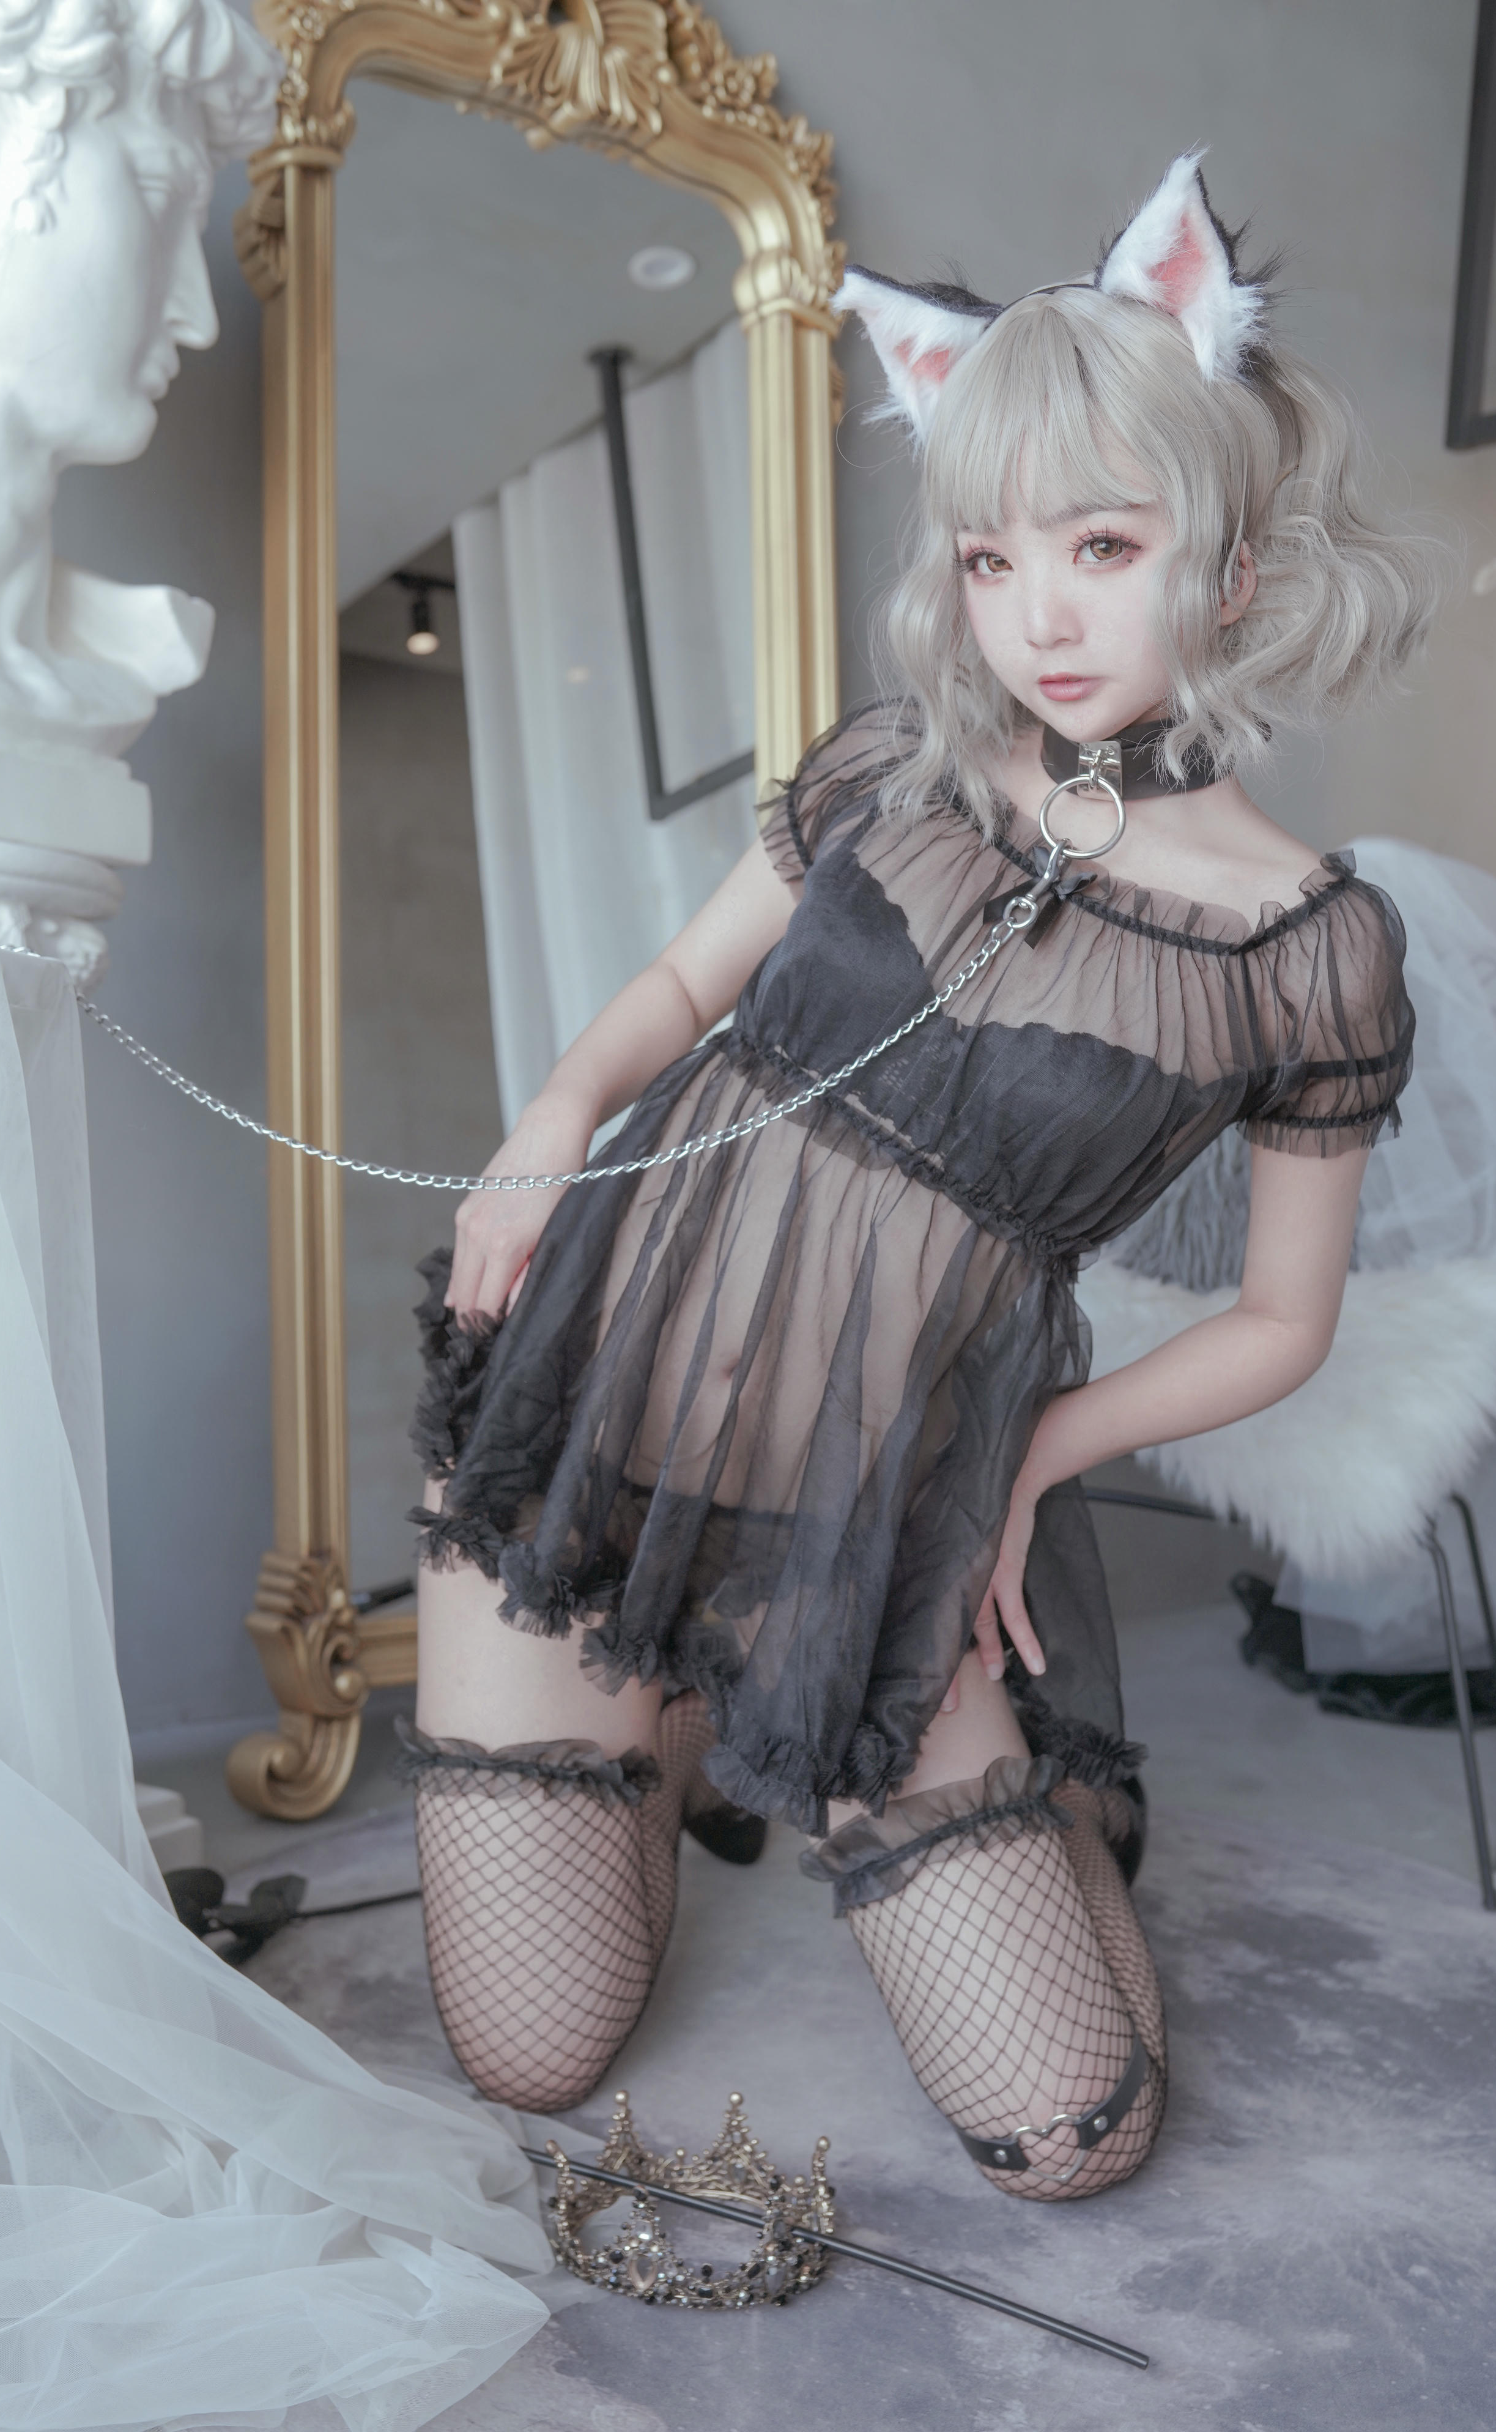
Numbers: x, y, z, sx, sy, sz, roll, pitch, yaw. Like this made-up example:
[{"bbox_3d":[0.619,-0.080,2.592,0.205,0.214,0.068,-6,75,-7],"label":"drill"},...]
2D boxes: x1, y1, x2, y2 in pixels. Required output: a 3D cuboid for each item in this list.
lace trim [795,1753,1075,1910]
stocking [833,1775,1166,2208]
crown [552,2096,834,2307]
[{"bbox_3d":[0.117,0.378,1.455,0.168,0.060,0.155,-25,-12,11],"label":"lace trim"},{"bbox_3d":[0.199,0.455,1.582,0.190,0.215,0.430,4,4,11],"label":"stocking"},{"bbox_3d":[-0.031,0.535,1.298,0.155,0.070,0.148,1,3,0],"label":"crown"}]

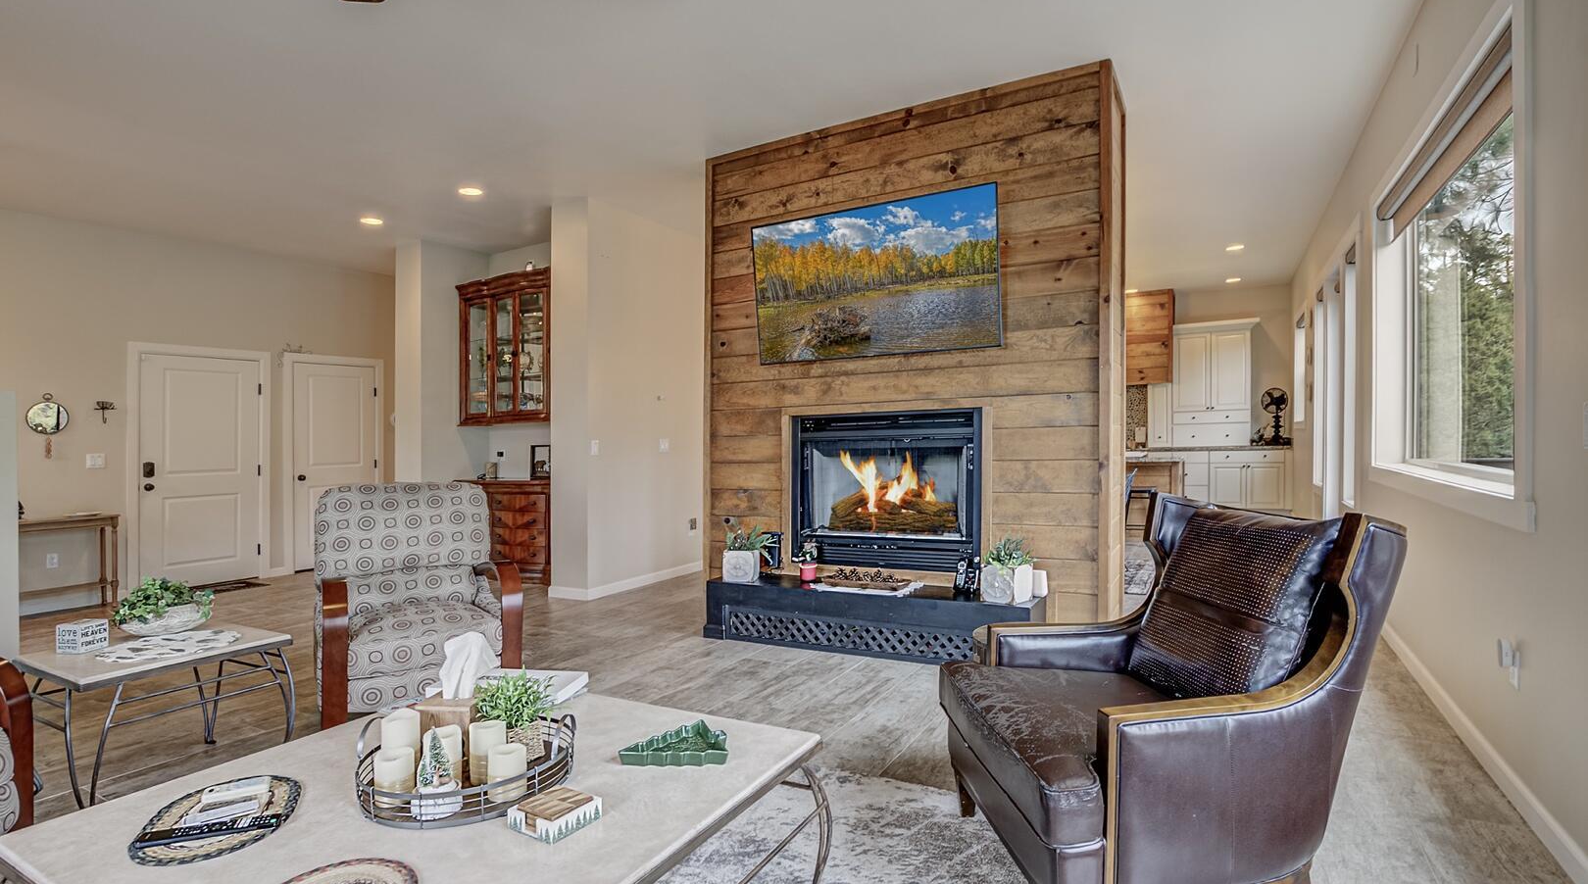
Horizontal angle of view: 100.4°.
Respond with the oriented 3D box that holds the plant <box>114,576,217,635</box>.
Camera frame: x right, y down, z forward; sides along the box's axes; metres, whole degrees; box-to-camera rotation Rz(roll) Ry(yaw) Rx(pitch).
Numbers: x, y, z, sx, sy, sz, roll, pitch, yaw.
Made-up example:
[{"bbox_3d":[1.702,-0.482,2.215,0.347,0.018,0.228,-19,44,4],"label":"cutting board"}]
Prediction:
[{"bbox_3d":[-2.300,0.600,2.430,0.170,0.195,0.255,0,0,37],"label":"plant"}]

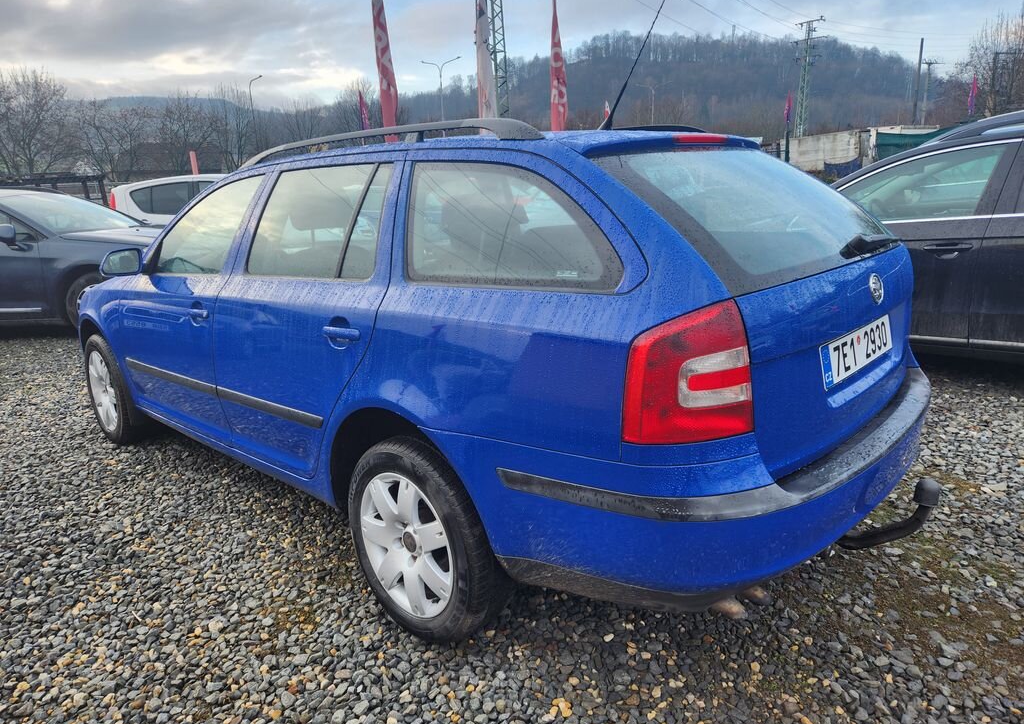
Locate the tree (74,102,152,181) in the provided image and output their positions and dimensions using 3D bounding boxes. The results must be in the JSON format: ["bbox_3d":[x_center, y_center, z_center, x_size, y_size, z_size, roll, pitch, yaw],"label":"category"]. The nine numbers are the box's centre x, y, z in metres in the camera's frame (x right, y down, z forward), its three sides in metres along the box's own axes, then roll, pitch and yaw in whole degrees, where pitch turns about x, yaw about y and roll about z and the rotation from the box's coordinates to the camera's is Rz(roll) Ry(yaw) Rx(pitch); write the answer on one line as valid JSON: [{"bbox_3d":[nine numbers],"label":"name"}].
[{"bbox_3d":[-23.337,-12.050,41.111,4.612,7.051,4.612,-9,16,-27],"label":"tree"}]

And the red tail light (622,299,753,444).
[{"bbox_3d":[0.375,0.026,1.396,0.205,0.300,0.260,11,19,41],"label":"red tail light"}]

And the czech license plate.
[{"bbox_3d":[0.953,-0.037,1.862,0.015,0.110,0.520,-5,8,46],"label":"czech license plate"}]

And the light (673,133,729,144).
[{"bbox_3d":[0.563,-0.660,2.013,0.050,0.030,0.335,11,19,41],"label":"light"}]

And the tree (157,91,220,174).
[{"bbox_3d":[-18.964,-12.395,41.059,3.775,7.474,3.775,-8,16,-23],"label":"tree"}]

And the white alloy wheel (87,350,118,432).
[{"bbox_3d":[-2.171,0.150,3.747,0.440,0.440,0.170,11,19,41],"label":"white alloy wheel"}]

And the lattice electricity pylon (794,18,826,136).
[{"bbox_3d":[29.812,-26.242,69.913,3.800,16.923,1.300,9,18,35],"label":"lattice electricity pylon"}]

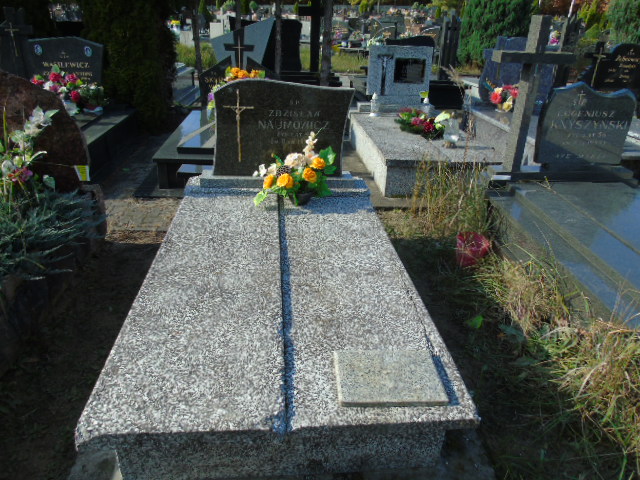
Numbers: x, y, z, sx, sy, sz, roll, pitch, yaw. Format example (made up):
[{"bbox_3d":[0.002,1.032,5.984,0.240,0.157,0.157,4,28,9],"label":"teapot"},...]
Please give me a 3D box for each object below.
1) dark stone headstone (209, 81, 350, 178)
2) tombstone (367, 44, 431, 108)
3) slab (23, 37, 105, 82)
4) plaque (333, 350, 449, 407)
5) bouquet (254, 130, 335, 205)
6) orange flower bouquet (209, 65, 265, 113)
[{"bbox_3d":[-0.234,-0.679,2.818,0.840,0.580,0.080,-1,27,-5],"label":"dark stone headstone"},{"bbox_3d":[0.955,-2.001,5.658,0.790,0.685,0.180,-1,27,-5],"label":"tombstone"},{"bbox_3d":[-2.669,-1.829,5.016,0.790,0.698,0.120,-1,27,-5],"label":"slab"},{"bbox_3d":[0.208,0.423,1.416,0.305,0.020,0.215,0,27,-3],"label":"plaque"},{"bbox_3d":[-0.142,-0.405,2.629,0.475,0.385,0.300,-1,27,-5],"label":"bouquet"},{"bbox_3d":[-0.855,-1.558,4.843,0.640,0.490,0.400,-1,27,-5],"label":"orange flower bouquet"}]

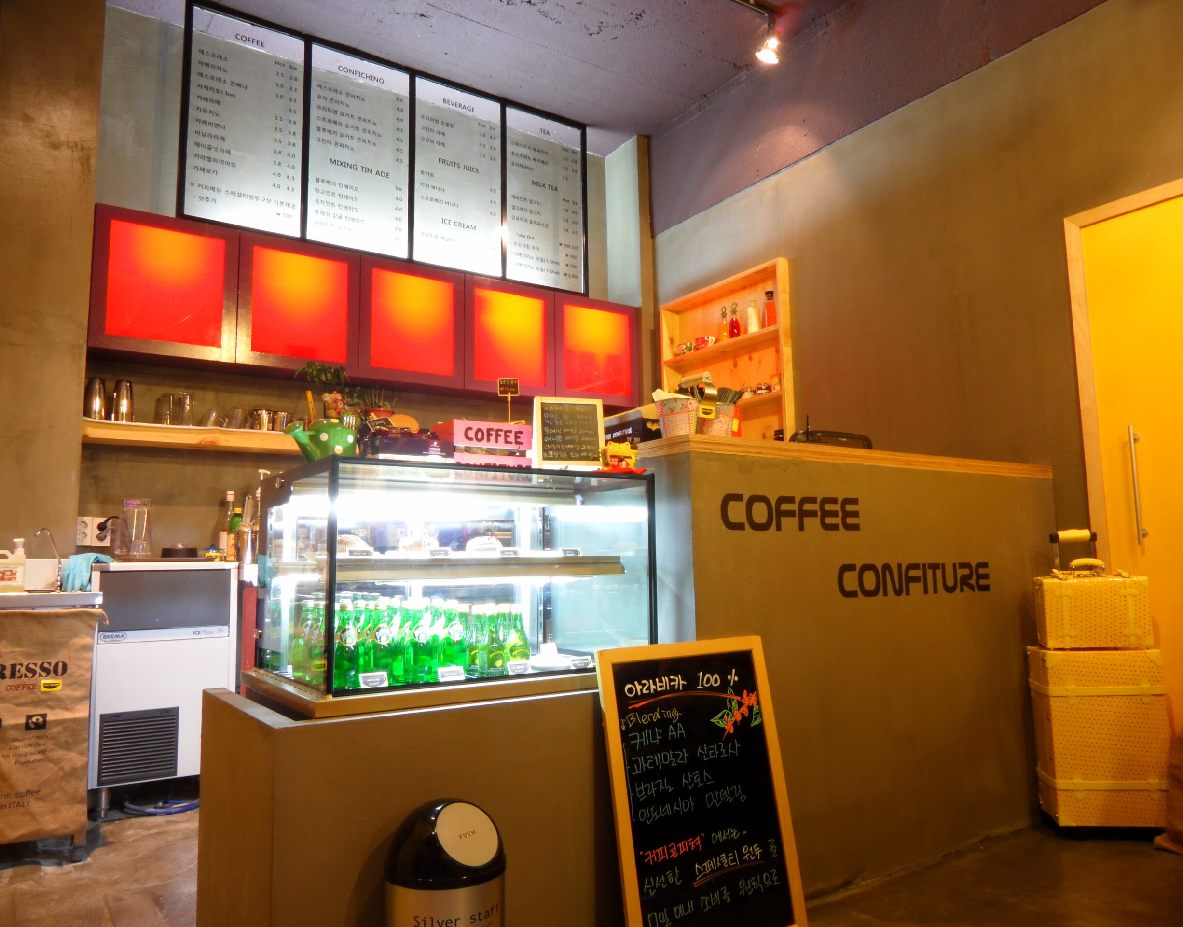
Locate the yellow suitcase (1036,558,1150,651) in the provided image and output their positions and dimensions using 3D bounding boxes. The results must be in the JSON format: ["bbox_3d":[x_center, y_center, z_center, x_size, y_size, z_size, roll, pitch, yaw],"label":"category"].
[{"bbox_3d":[1.650,0.463,2.832,0.309,0.289,0.118,-2,-6,11],"label":"yellow suitcase"}]

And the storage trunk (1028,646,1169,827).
[{"bbox_3d":[1.642,0.874,2.779,0.331,0.541,0.158,-2,-6,7],"label":"storage trunk"}]

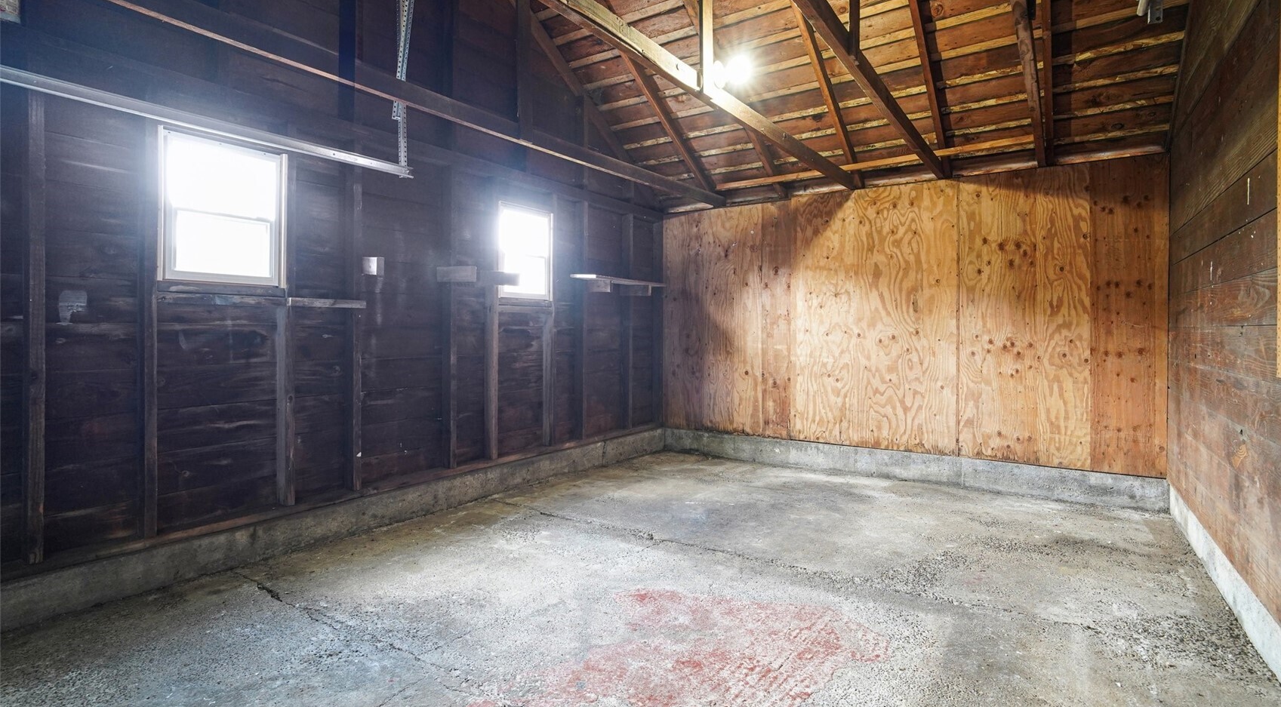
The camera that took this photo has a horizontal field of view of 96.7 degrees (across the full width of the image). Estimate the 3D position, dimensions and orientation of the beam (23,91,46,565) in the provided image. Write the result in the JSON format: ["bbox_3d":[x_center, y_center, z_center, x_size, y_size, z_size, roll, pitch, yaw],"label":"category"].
[{"bbox_3d":[-2.371,-0.154,2.230,0.092,1.938,0.043,0,0,37],"label":"beam"}]

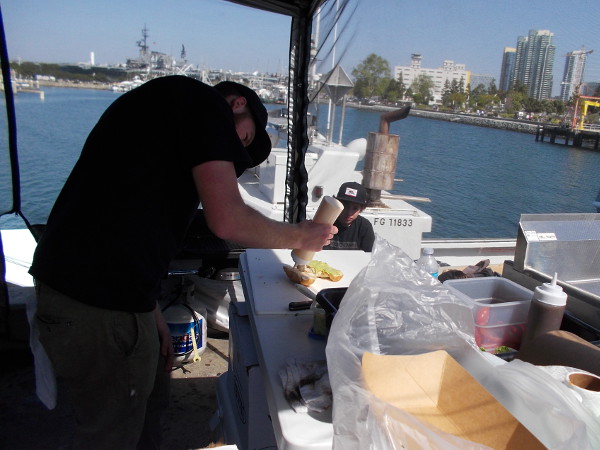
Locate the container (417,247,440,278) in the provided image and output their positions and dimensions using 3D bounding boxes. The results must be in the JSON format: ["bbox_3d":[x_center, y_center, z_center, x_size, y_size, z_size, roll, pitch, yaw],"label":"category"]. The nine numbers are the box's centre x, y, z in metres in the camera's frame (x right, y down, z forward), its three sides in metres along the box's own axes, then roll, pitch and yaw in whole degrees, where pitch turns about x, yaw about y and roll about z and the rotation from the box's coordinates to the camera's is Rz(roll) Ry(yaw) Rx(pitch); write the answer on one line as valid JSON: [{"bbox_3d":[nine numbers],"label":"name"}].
[{"bbox_3d":[0.356,0.159,1.415,0.065,0.200,0.065,1,14,0],"label":"container"}]

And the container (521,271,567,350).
[{"bbox_3d":[0.503,0.215,1.039,0.072,0.240,0.072,6,14,0],"label":"container"}]

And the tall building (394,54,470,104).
[{"bbox_3d":[109.653,-119.998,416.019,62.000,41.000,34.000,6,15,13],"label":"tall building"}]

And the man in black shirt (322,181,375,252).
[{"bbox_3d":[0.269,0.231,3.386,0.520,1.060,0.600,10,16,25],"label":"man in black shirt"}]

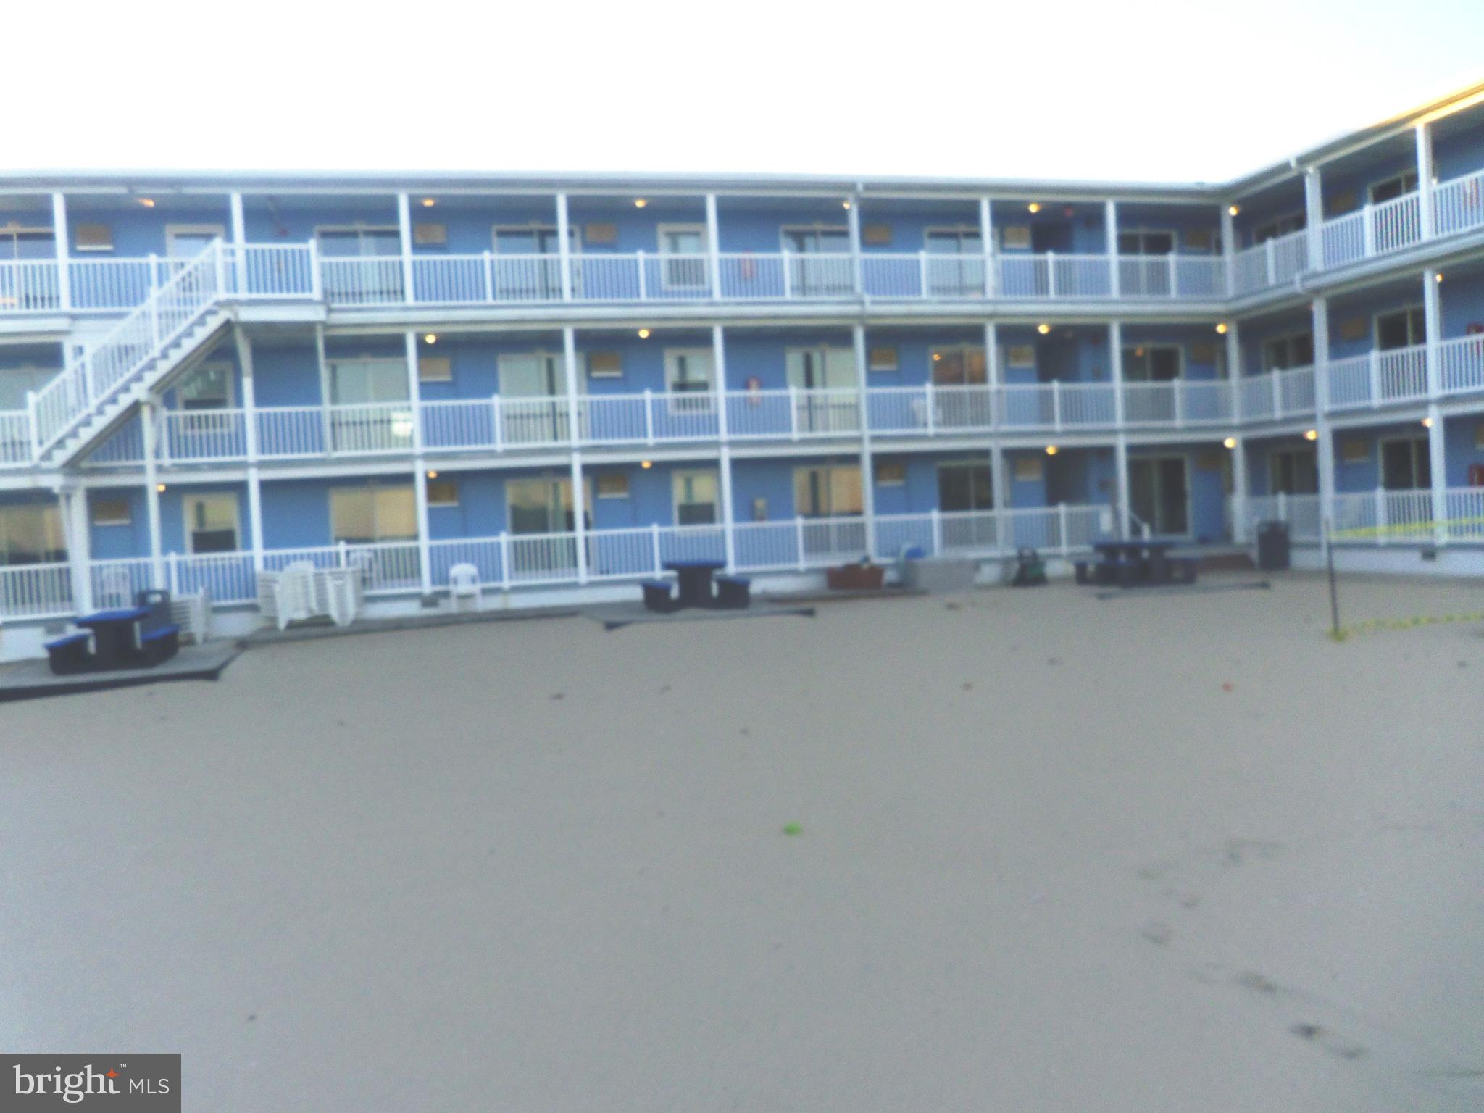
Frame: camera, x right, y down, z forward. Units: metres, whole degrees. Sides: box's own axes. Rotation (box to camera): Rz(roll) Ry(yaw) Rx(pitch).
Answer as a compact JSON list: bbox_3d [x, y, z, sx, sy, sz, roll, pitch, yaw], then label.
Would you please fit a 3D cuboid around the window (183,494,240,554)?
[{"bbox_3d":[-10.456,-0.621,23.669,1.019,1.293,0.100,-3,2,-14],"label":"window"}]

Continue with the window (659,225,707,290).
[{"bbox_3d":[-1.293,-6.489,25.990,1.060,1.340,0.100,-4,3,-14],"label":"window"}]

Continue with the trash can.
[{"bbox_3d":[10.655,-0.209,24.087,0.581,1.000,0.581,-3,2,-14],"label":"trash can"}]

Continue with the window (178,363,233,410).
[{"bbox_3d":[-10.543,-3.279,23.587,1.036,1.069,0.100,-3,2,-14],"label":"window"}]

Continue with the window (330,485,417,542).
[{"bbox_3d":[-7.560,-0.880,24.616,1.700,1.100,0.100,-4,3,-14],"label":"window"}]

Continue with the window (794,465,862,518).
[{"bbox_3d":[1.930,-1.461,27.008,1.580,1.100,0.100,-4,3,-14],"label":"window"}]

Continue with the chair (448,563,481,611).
[{"bbox_3d":[-5.241,0.569,22.657,0.560,0.890,0.580,-4,3,-14],"label":"chair"}]

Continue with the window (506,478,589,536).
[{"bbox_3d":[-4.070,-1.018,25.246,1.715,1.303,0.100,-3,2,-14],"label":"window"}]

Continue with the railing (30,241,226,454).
[{"bbox_3d":[-10.306,-3.533,20.172,3.117,3.538,0.120,-3,2,-14],"label":"railing"}]

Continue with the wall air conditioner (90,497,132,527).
[{"bbox_3d":[-12.287,-0.858,23.385,0.710,0.520,0.120,-4,3,-14],"label":"wall air conditioner"}]

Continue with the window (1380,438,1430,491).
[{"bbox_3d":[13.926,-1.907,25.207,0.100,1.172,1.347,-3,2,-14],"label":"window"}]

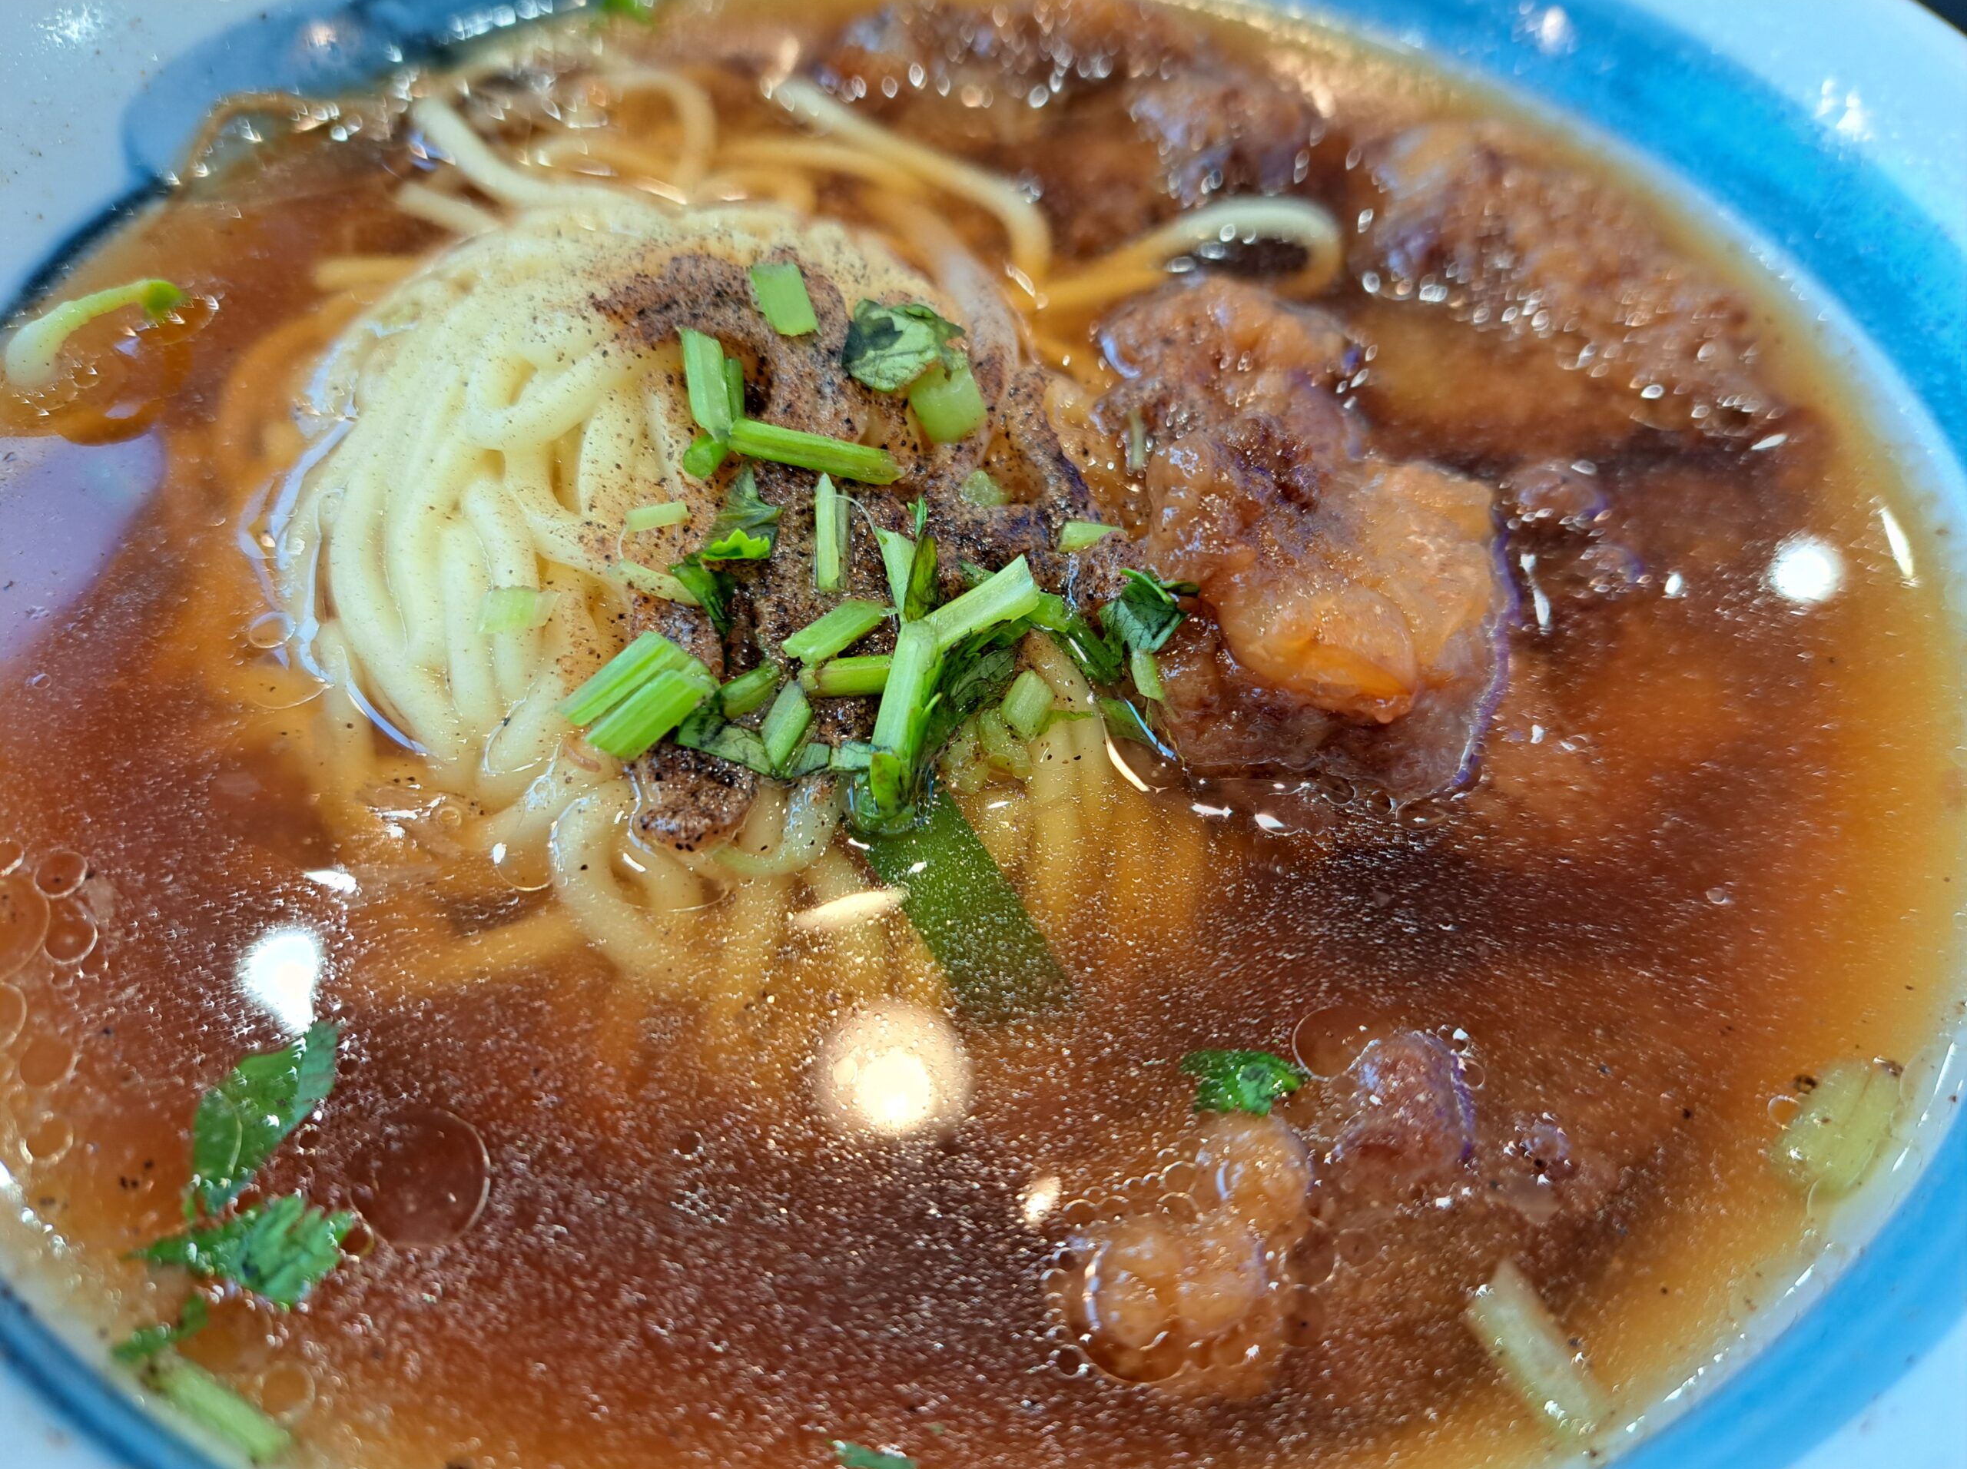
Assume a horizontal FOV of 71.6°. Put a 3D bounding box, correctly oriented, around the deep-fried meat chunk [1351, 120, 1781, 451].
[{"bbox_3d":[0.056,-0.044,0.140,0.030,0.018,0.048,-24,56,-20],"label":"deep-fried meat chunk"}]

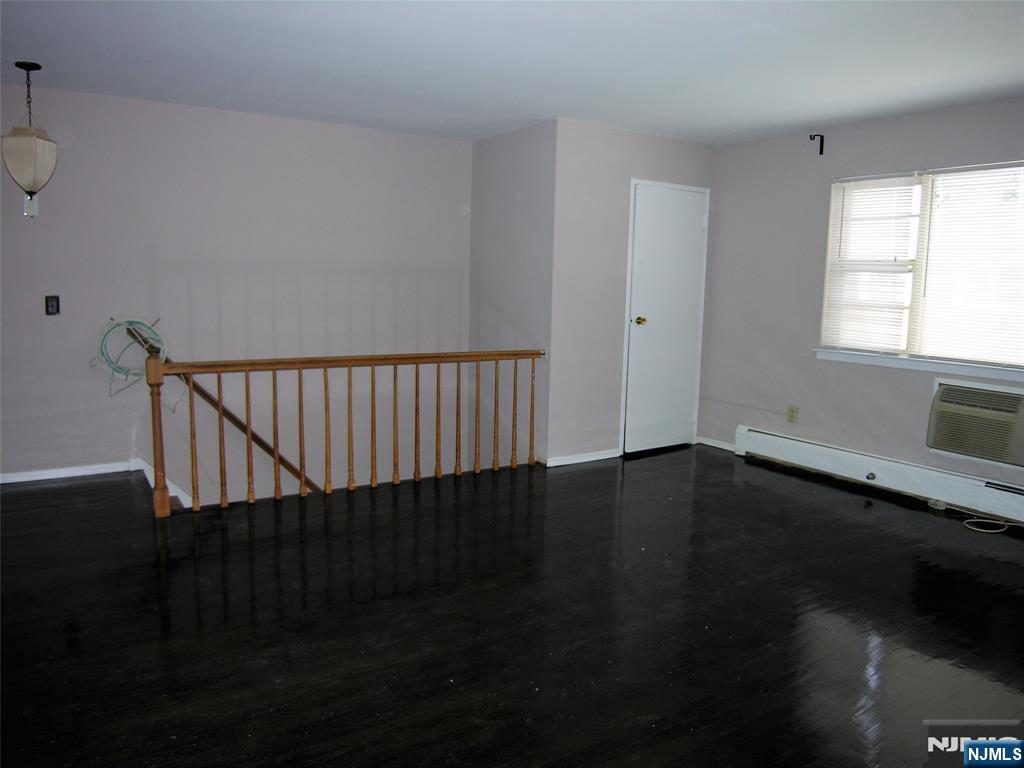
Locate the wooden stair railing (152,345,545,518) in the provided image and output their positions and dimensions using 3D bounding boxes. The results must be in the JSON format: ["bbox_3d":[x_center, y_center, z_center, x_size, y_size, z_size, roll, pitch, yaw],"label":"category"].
[{"bbox_3d":[-0.867,0.198,4.533,2.588,0.924,0.085,-4,10,-32],"label":"wooden stair railing"}]

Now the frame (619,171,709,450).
[{"bbox_3d":[1.208,-0.488,5.562,0.825,2.074,0.070,-4,10,-32],"label":"frame"}]

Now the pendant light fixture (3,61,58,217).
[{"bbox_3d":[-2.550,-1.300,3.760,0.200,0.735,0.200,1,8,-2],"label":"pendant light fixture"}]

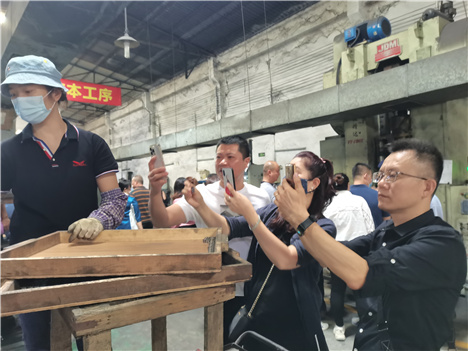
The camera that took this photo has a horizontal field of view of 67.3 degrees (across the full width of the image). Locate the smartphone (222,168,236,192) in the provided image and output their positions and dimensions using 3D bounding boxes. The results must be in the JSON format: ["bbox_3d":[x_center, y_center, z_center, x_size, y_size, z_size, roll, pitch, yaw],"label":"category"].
[{"bbox_3d":[-0.015,0.042,1.470,0.010,0.148,0.073,-13,5,-32],"label":"smartphone"}]

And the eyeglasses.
[{"bbox_3d":[0.556,0.007,1.150,0.140,0.042,0.140,8,-3,-9],"label":"eyeglasses"}]

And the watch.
[{"bbox_3d":[0.218,0.151,1.050,0.058,0.026,0.056,-41,-2,-30],"label":"watch"}]

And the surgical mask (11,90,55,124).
[{"bbox_3d":[-0.745,-0.252,1.310,0.140,0.118,0.100,-2,12,16],"label":"surgical mask"}]

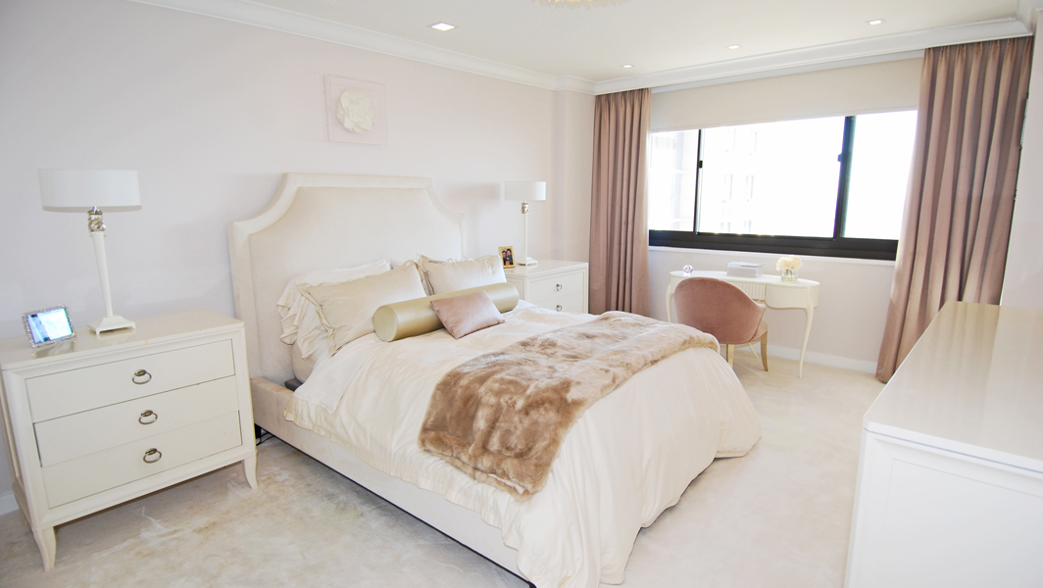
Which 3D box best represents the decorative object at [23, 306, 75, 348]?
[{"bbox_3d":[-2.063,0.136,2.280,0.080,0.146,0.181,1,11,9],"label":"decorative object"}]

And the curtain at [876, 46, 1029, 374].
[{"bbox_3d":[3.005,-0.478,3.666,0.595,2.407,0.160,8,13,37],"label":"curtain"}]

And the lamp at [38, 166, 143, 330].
[{"bbox_3d":[-1.951,-0.195,2.433,0.370,0.737,0.370,9,14,42],"label":"lamp"}]

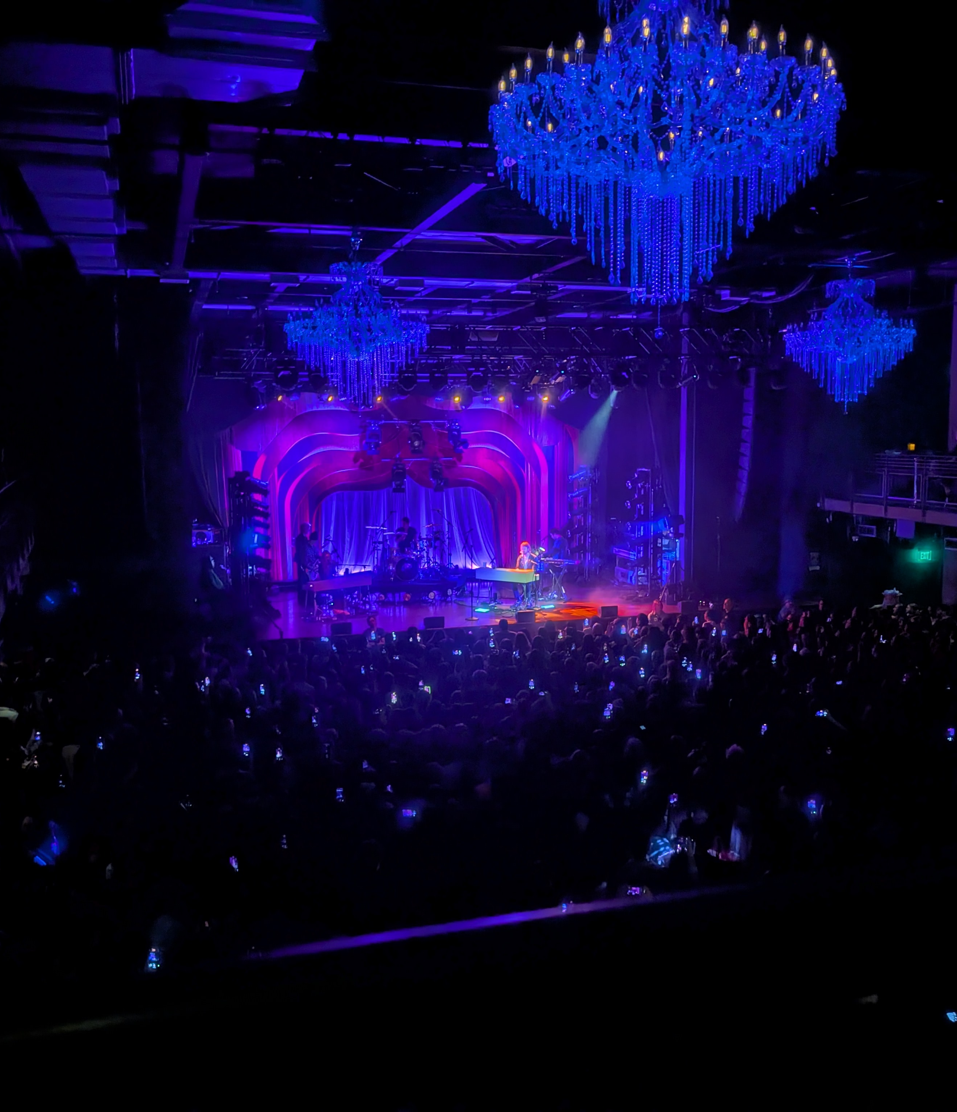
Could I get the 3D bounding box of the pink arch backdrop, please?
[{"bbox_3d":[-1.732,-1.755,26.302,9.200,4.600,1.000,-2,7,-15],"label":"pink arch backdrop"}]

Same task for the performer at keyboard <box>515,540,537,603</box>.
[{"bbox_3d":[0.924,0.404,21.886,0.520,1.330,0.650,-2,7,-15],"label":"performer at keyboard"}]

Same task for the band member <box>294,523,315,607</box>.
[{"bbox_3d":[-3.756,0.205,21.890,0.450,1.800,0.520,4,8,34],"label":"band member"}]

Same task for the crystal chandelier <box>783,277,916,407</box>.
[{"bbox_3d":[6.201,-3.544,17.117,2.100,2.150,2.100,-2,7,-15],"label":"crystal chandelier"}]

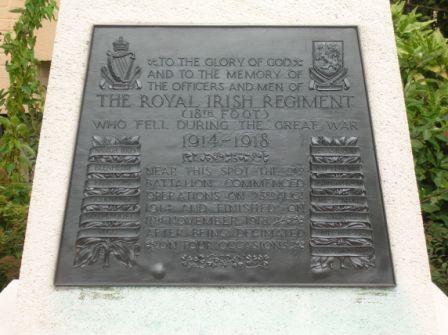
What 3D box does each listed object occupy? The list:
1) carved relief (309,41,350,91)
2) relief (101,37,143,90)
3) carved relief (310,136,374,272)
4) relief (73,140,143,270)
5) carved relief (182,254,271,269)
[{"bbox_3d":[0.246,-0.237,2.726,0.096,0.121,0.015,0,-8,0],"label":"carved relief"},{"bbox_3d":[-0.239,-0.242,2.727,0.099,0.130,0.015,0,-8,0],"label":"relief"},{"bbox_3d":[0.273,0.083,2.676,0.150,0.312,0.025,0,-8,0],"label":"carved relief"},{"bbox_3d":[-0.266,0.078,2.676,0.157,0.303,0.025,0,-8,0],"label":"relief"},{"bbox_3d":[0.004,0.213,2.664,0.203,0.033,0.012,0,-8,0],"label":"carved relief"}]

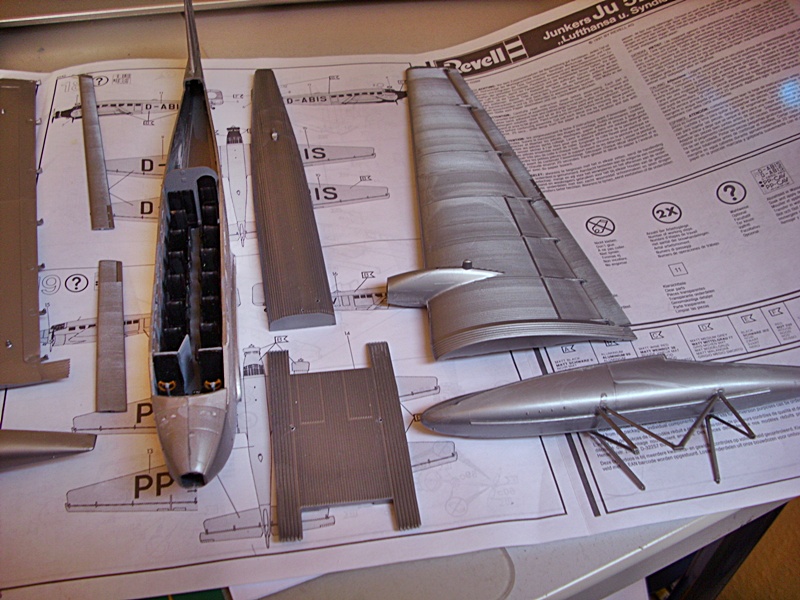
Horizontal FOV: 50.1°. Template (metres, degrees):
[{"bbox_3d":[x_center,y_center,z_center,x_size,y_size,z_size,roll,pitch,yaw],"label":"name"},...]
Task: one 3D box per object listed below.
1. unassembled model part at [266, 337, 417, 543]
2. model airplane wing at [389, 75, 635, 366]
[{"bbox_3d":[-0.022,0.047,0.302,0.045,0.007,0.079,-4,48,-8],"label":"unassembled model part"},{"bbox_3d":[0.031,-0.055,0.395,0.095,0.017,0.195,-5,48,-9],"label":"model airplane wing"}]

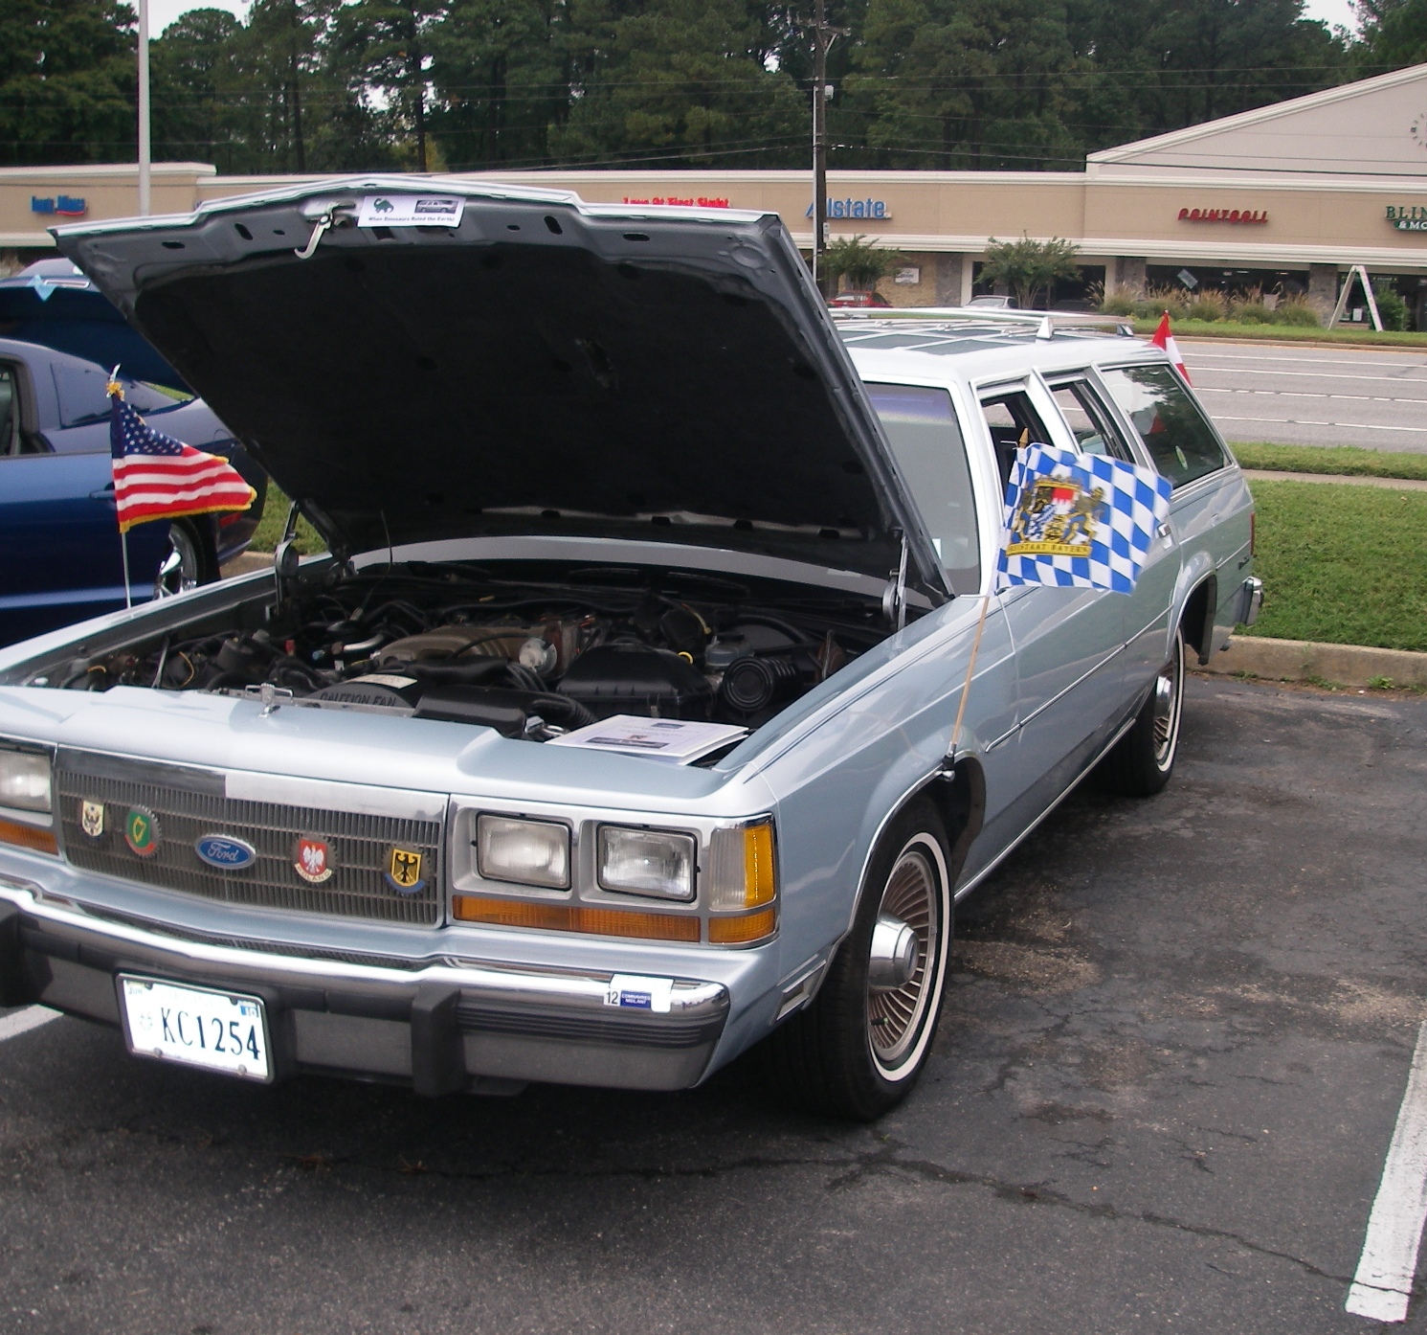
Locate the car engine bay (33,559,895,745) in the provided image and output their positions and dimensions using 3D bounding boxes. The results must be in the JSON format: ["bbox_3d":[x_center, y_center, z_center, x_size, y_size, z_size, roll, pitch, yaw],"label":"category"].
[{"bbox_3d":[-0.434,0.086,4.080,1.500,0.420,1.300,5,11,22],"label":"car engine bay"}]

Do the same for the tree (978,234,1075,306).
[{"bbox_3d":[8.506,-10.392,53.000,2.716,2.716,2.580,1,11,0],"label":"tree"}]

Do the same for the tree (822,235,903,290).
[{"bbox_3d":[4.093,-10.626,54.000,2.191,2.690,2.081,1,11,0],"label":"tree"}]

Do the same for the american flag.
[{"bbox_3d":[-1.211,-0.470,4.450,0.350,0.330,0.100,-4,12,-25],"label":"american flag"}]

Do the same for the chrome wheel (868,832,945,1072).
[{"bbox_3d":[0.349,0.575,3.897,0.170,0.480,0.480,5,11,22],"label":"chrome wheel"}]

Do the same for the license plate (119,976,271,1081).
[{"bbox_3d":[-0.861,0.599,3.243,0.305,0.154,0.020,5,11,22],"label":"license plate"}]

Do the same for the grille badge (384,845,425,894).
[{"bbox_3d":[-0.496,0.323,3.134,0.070,0.077,0.014,3,11,12],"label":"grille badge"}]

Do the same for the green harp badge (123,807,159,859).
[{"bbox_3d":[-0.967,0.279,3.299,0.075,0.082,0.014,8,13,33],"label":"green harp badge"}]

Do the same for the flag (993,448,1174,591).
[{"bbox_3d":[0.751,-0.300,3.960,0.400,0.310,0.100,-5,12,-27],"label":"flag"}]

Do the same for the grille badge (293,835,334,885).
[{"bbox_3d":[-0.649,0.312,3.166,0.068,0.078,0.014,3,11,12],"label":"grille badge"}]

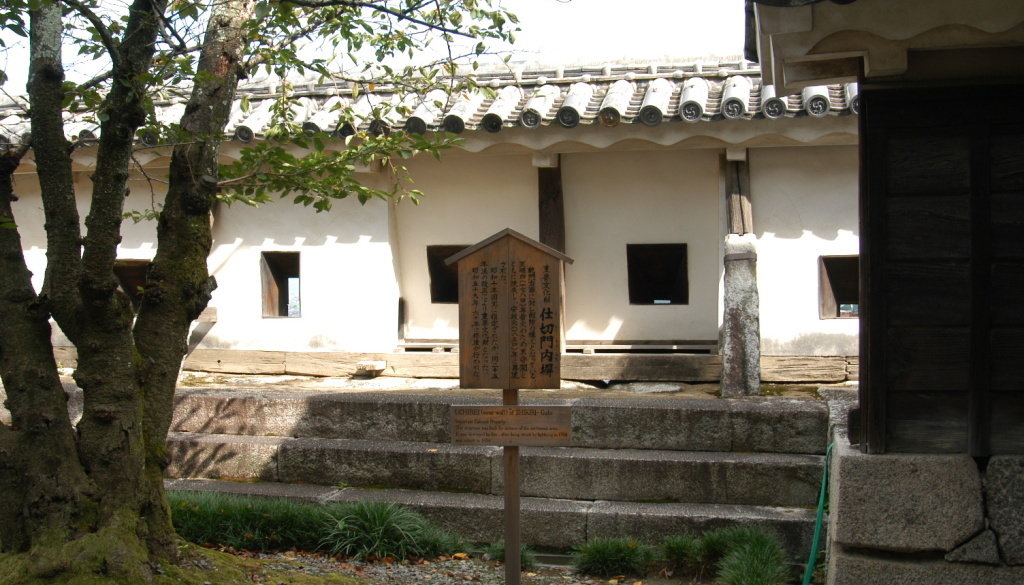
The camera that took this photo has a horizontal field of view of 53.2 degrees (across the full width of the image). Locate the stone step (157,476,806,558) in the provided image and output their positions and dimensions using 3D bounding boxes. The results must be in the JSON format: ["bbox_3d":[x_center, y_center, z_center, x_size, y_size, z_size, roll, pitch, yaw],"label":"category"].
[{"bbox_3d":[-0.313,1.413,6.458,4.338,0.240,0.450,0,0,15],"label":"stone step"}]

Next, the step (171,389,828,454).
[{"bbox_3d":[-0.337,0.904,7.318,4.965,0.274,0.500,0,0,15],"label":"step"}]

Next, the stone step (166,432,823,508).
[{"bbox_3d":[-0.325,1.167,6.863,4.641,0.257,0.460,0,0,15],"label":"stone step"}]

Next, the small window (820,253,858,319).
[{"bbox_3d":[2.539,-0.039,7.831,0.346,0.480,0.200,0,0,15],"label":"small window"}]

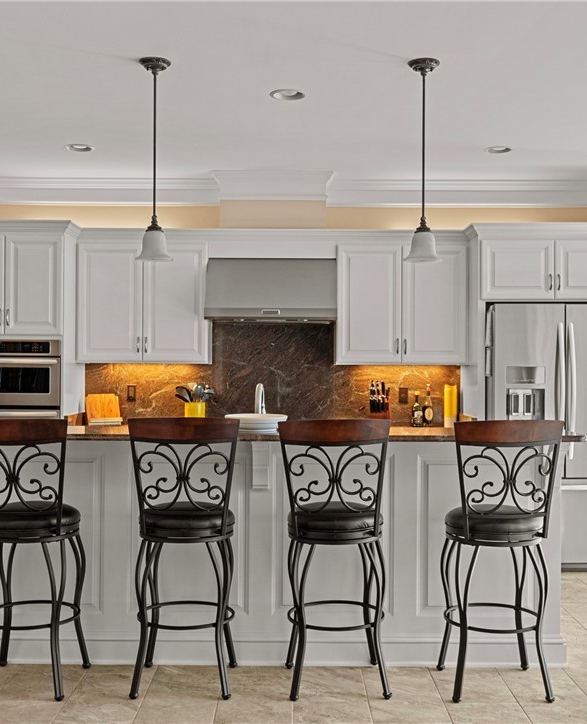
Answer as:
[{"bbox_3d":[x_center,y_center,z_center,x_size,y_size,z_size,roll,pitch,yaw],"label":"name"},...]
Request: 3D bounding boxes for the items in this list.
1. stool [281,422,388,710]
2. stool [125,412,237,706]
[{"bbox_3d":[0.167,0.804,3.711,0.445,1.150,0.510,0,0,0],"label":"stool"},{"bbox_3d":[-0.448,0.805,3.700,0.440,1.150,0.530,0,0,-2],"label":"stool"}]

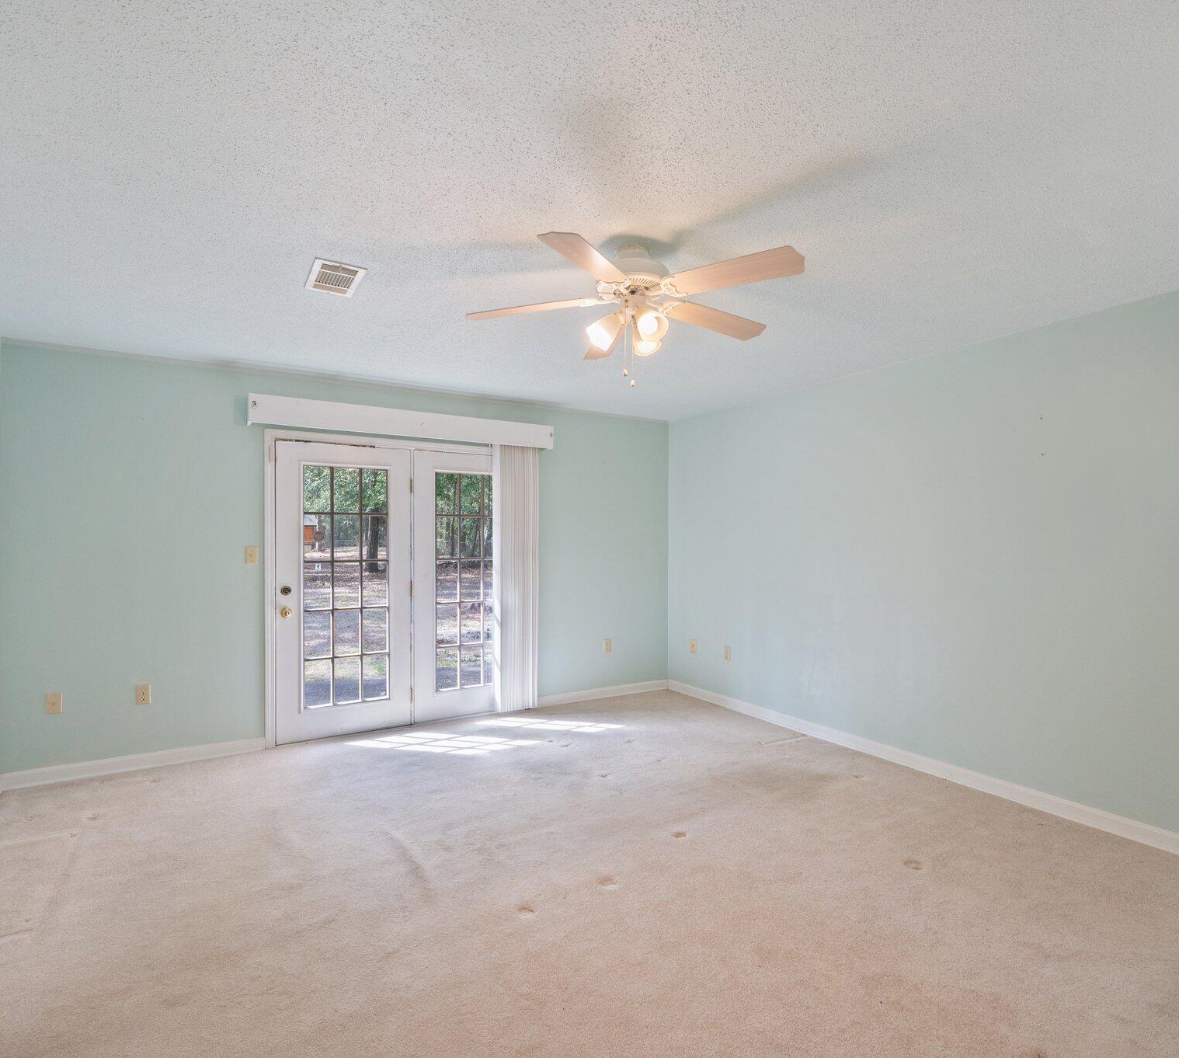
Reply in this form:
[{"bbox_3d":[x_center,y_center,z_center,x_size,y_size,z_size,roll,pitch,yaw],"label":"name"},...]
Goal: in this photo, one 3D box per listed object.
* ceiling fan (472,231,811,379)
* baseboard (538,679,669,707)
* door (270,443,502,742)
[{"bbox_3d":[0.175,-0.831,2.381,1.310,0.460,1.290,0,-1,-32],"label":"ceiling fan"},{"bbox_3d":[0.135,1.427,5.371,1.374,0.092,0.015,0,-1,-30],"label":"baseboard"},{"bbox_3d":[-1.323,0.427,4.564,1.780,2.021,0.060,0,-1,-30],"label":"door"}]

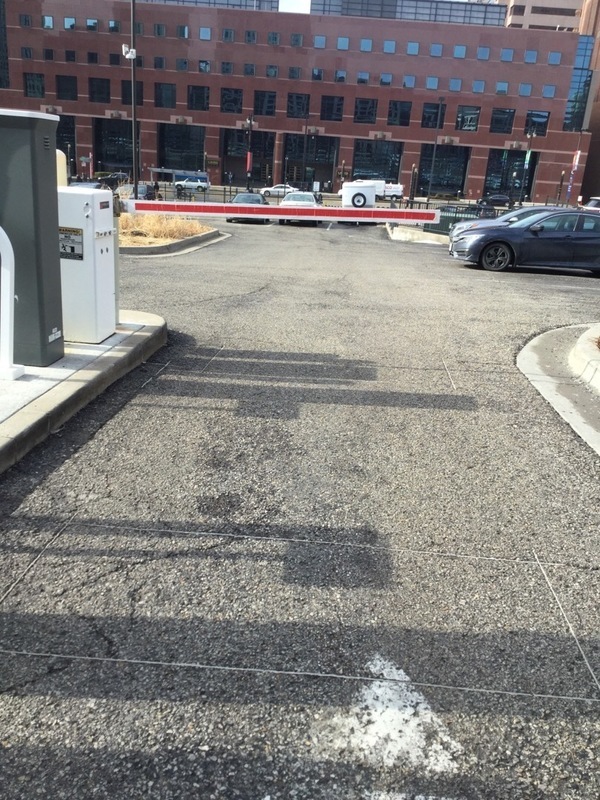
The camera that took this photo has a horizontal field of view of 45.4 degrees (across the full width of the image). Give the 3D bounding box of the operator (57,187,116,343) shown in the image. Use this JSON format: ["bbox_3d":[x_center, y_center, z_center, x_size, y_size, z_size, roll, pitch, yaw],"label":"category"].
[{"bbox_3d":[-1.613,-0.984,5.224,0.380,1.050,0.340,6,20,4],"label":"operator"}]

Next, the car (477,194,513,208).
[{"bbox_3d":[24.076,-24.469,88.000,4.500,1.500,1.800,5,20,2],"label":"car"}]

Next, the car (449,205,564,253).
[{"bbox_3d":[6.427,-4.411,18.928,4.750,1.440,1.830,6,20,6],"label":"car"}]

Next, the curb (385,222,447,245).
[{"bbox_3d":[4.612,-6.294,27.523,2.600,0.350,0.600,6,20,4],"label":"curb"}]

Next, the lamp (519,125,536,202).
[{"bbox_3d":[28.627,-29.216,89.929,1.300,9.320,0.550,4,20,0],"label":"lamp"}]

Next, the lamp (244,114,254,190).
[{"bbox_3d":[-6.240,-30.732,89.475,1.100,9.050,0.550,4,20,0],"label":"lamp"}]

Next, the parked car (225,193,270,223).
[{"bbox_3d":[-2.389,-9.816,36.131,1.800,1.380,4.600,5,20,2],"label":"parked car"}]

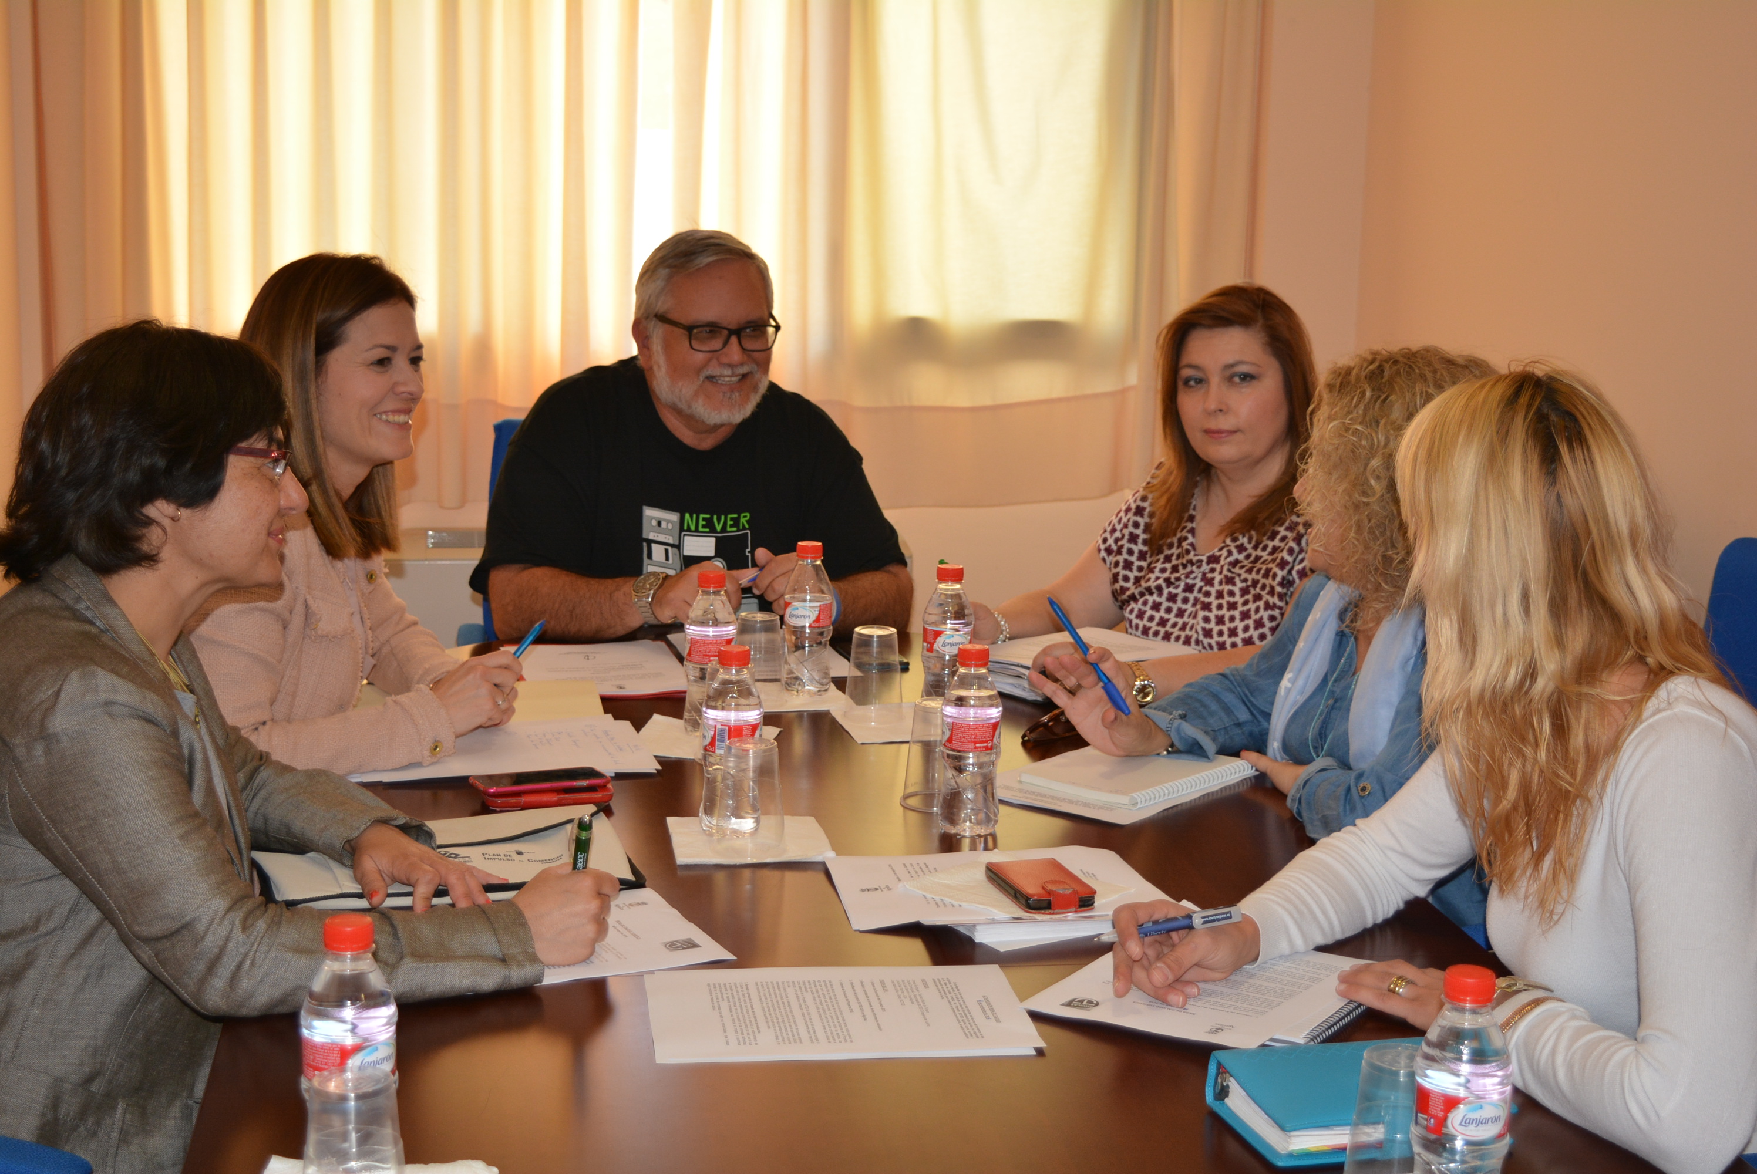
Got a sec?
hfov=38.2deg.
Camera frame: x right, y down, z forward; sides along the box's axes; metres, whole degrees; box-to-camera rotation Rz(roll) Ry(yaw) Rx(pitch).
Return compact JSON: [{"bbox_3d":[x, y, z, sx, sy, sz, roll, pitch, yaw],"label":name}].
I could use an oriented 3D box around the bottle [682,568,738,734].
[{"bbox_3d":[-0.195,0.076,2.974,0.060,0.187,0.060,1,10,0],"label":"bottle"}]

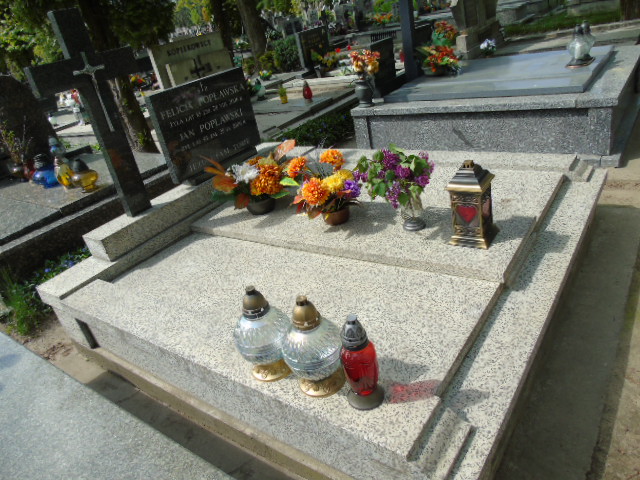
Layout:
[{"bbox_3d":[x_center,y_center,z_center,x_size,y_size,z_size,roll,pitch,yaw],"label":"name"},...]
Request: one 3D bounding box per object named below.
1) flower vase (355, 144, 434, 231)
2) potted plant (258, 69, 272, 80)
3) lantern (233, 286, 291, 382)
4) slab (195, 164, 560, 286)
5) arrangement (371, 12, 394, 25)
[{"bbox_3d":[0.327,-0.211,1.922,0.327,0.339,0.295,-6,27,12],"label":"flower vase"},{"bbox_3d":[-0.933,-2.828,7.899,0.222,0.164,0.222,-13,26,-2],"label":"potted plant"},{"bbox_3d":[-0.166,0.264,1.320,0.174,0.298,0.174,-17,27,-10],"label":"lantern"},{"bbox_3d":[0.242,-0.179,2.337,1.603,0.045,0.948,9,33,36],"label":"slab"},{"bbox_3d":[1.420,-5.032,10.500,0.520,0.250,0.450,-12,26,0],"label":"arrangement"}]

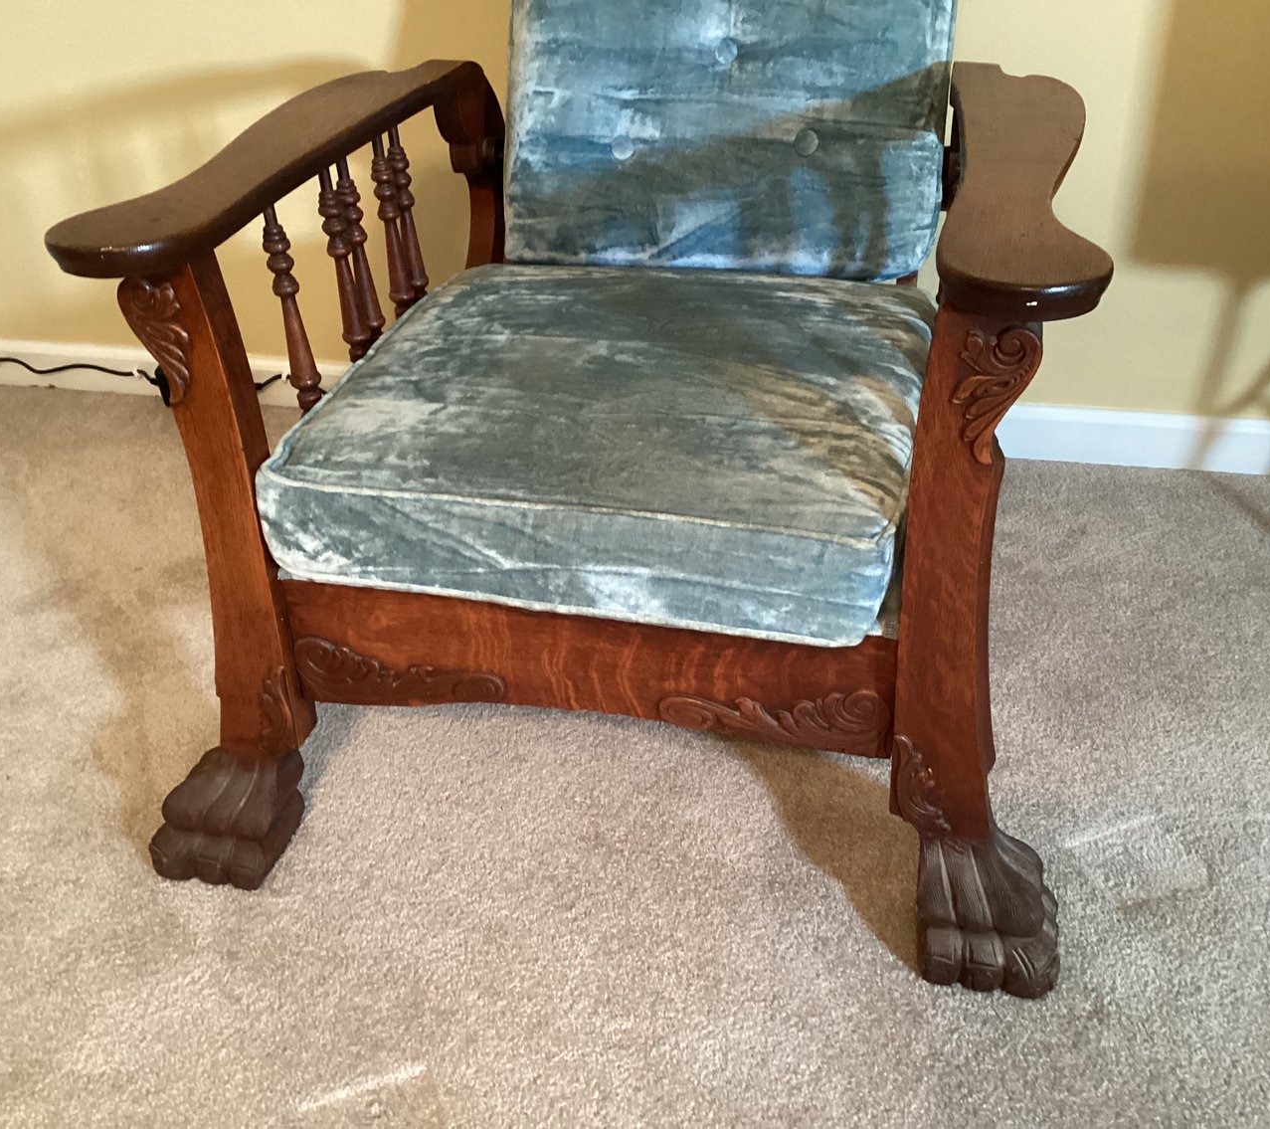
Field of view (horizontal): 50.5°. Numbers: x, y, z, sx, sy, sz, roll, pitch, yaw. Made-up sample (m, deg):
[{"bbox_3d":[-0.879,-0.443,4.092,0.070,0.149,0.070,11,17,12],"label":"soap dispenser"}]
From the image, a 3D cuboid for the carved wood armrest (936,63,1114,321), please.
[{"bbox_3d":[0.330,-0.351,1.164,0.126,0.027,0.701,5,32,11],"label":"carved wood armrest"}]

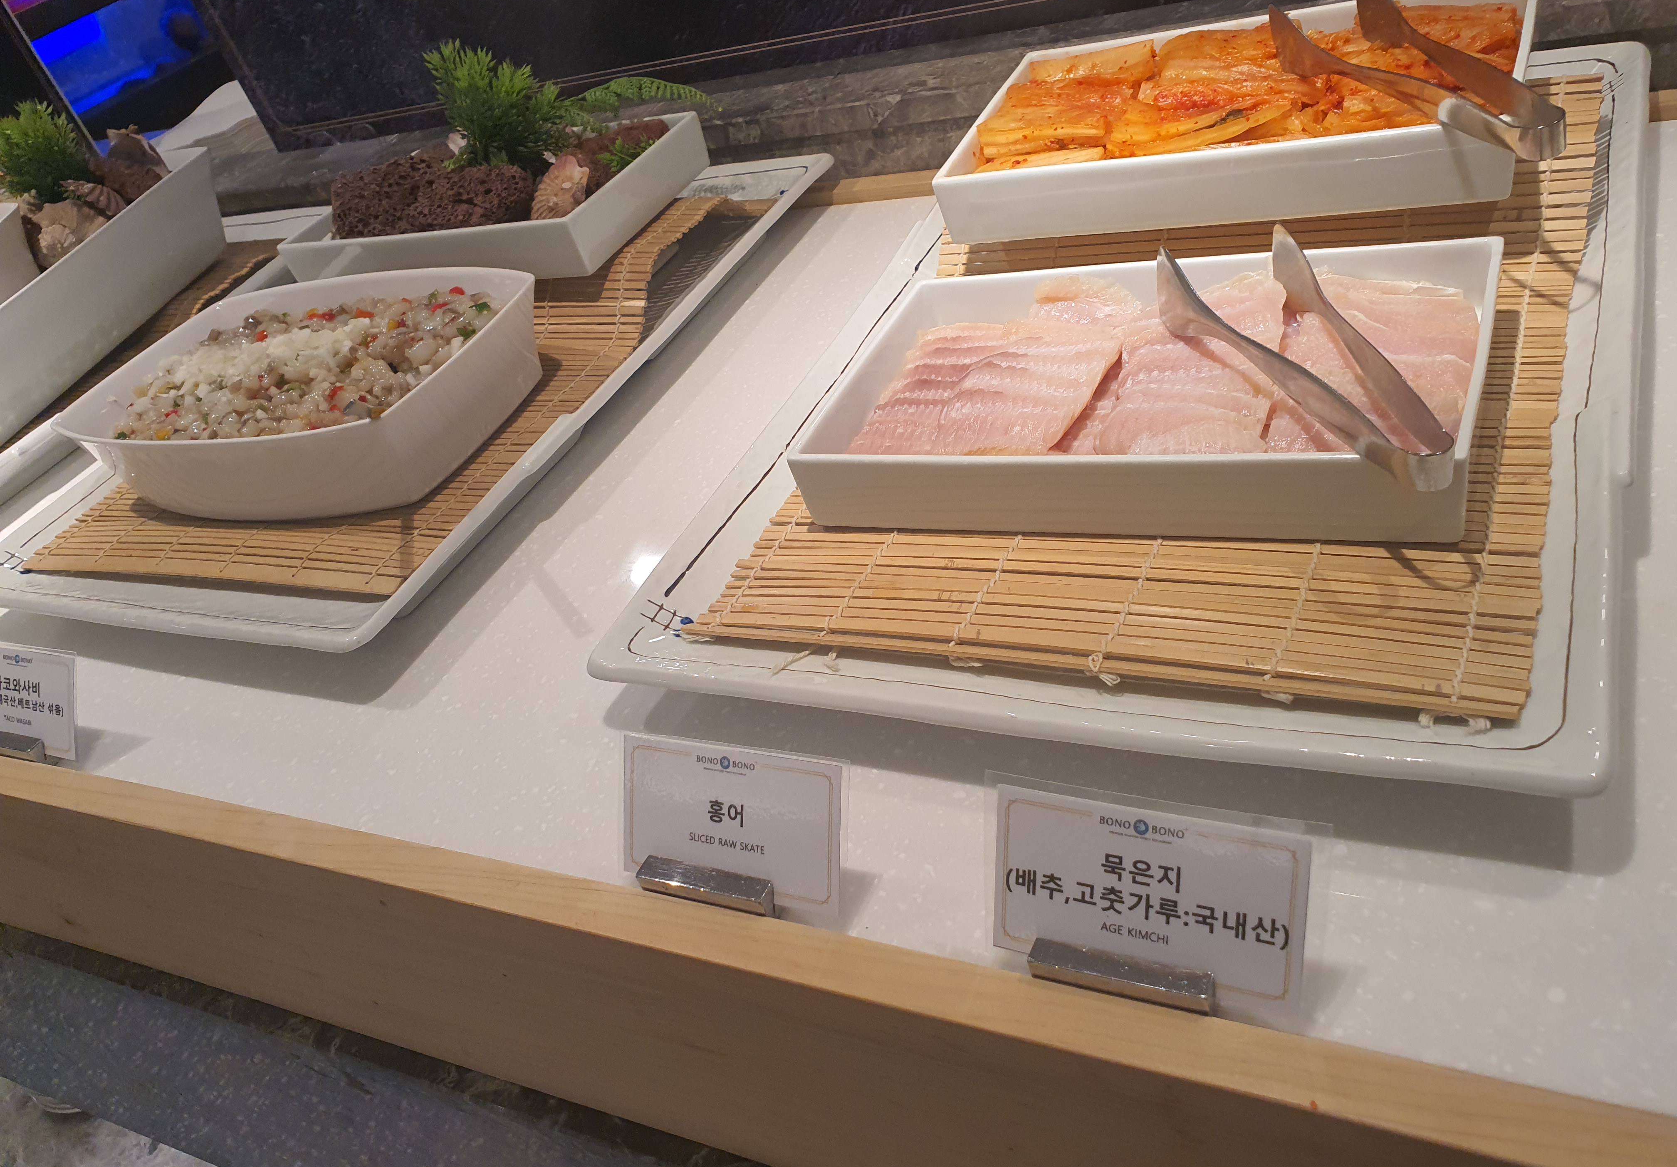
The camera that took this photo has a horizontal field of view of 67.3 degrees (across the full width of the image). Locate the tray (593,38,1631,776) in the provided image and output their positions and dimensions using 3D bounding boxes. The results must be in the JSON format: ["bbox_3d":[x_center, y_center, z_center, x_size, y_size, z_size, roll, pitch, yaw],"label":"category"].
[{"bbox_3d":[0.167,-0.119,0.604,0.366,0.027,0.532,5,43,30],"label":"tray"}]

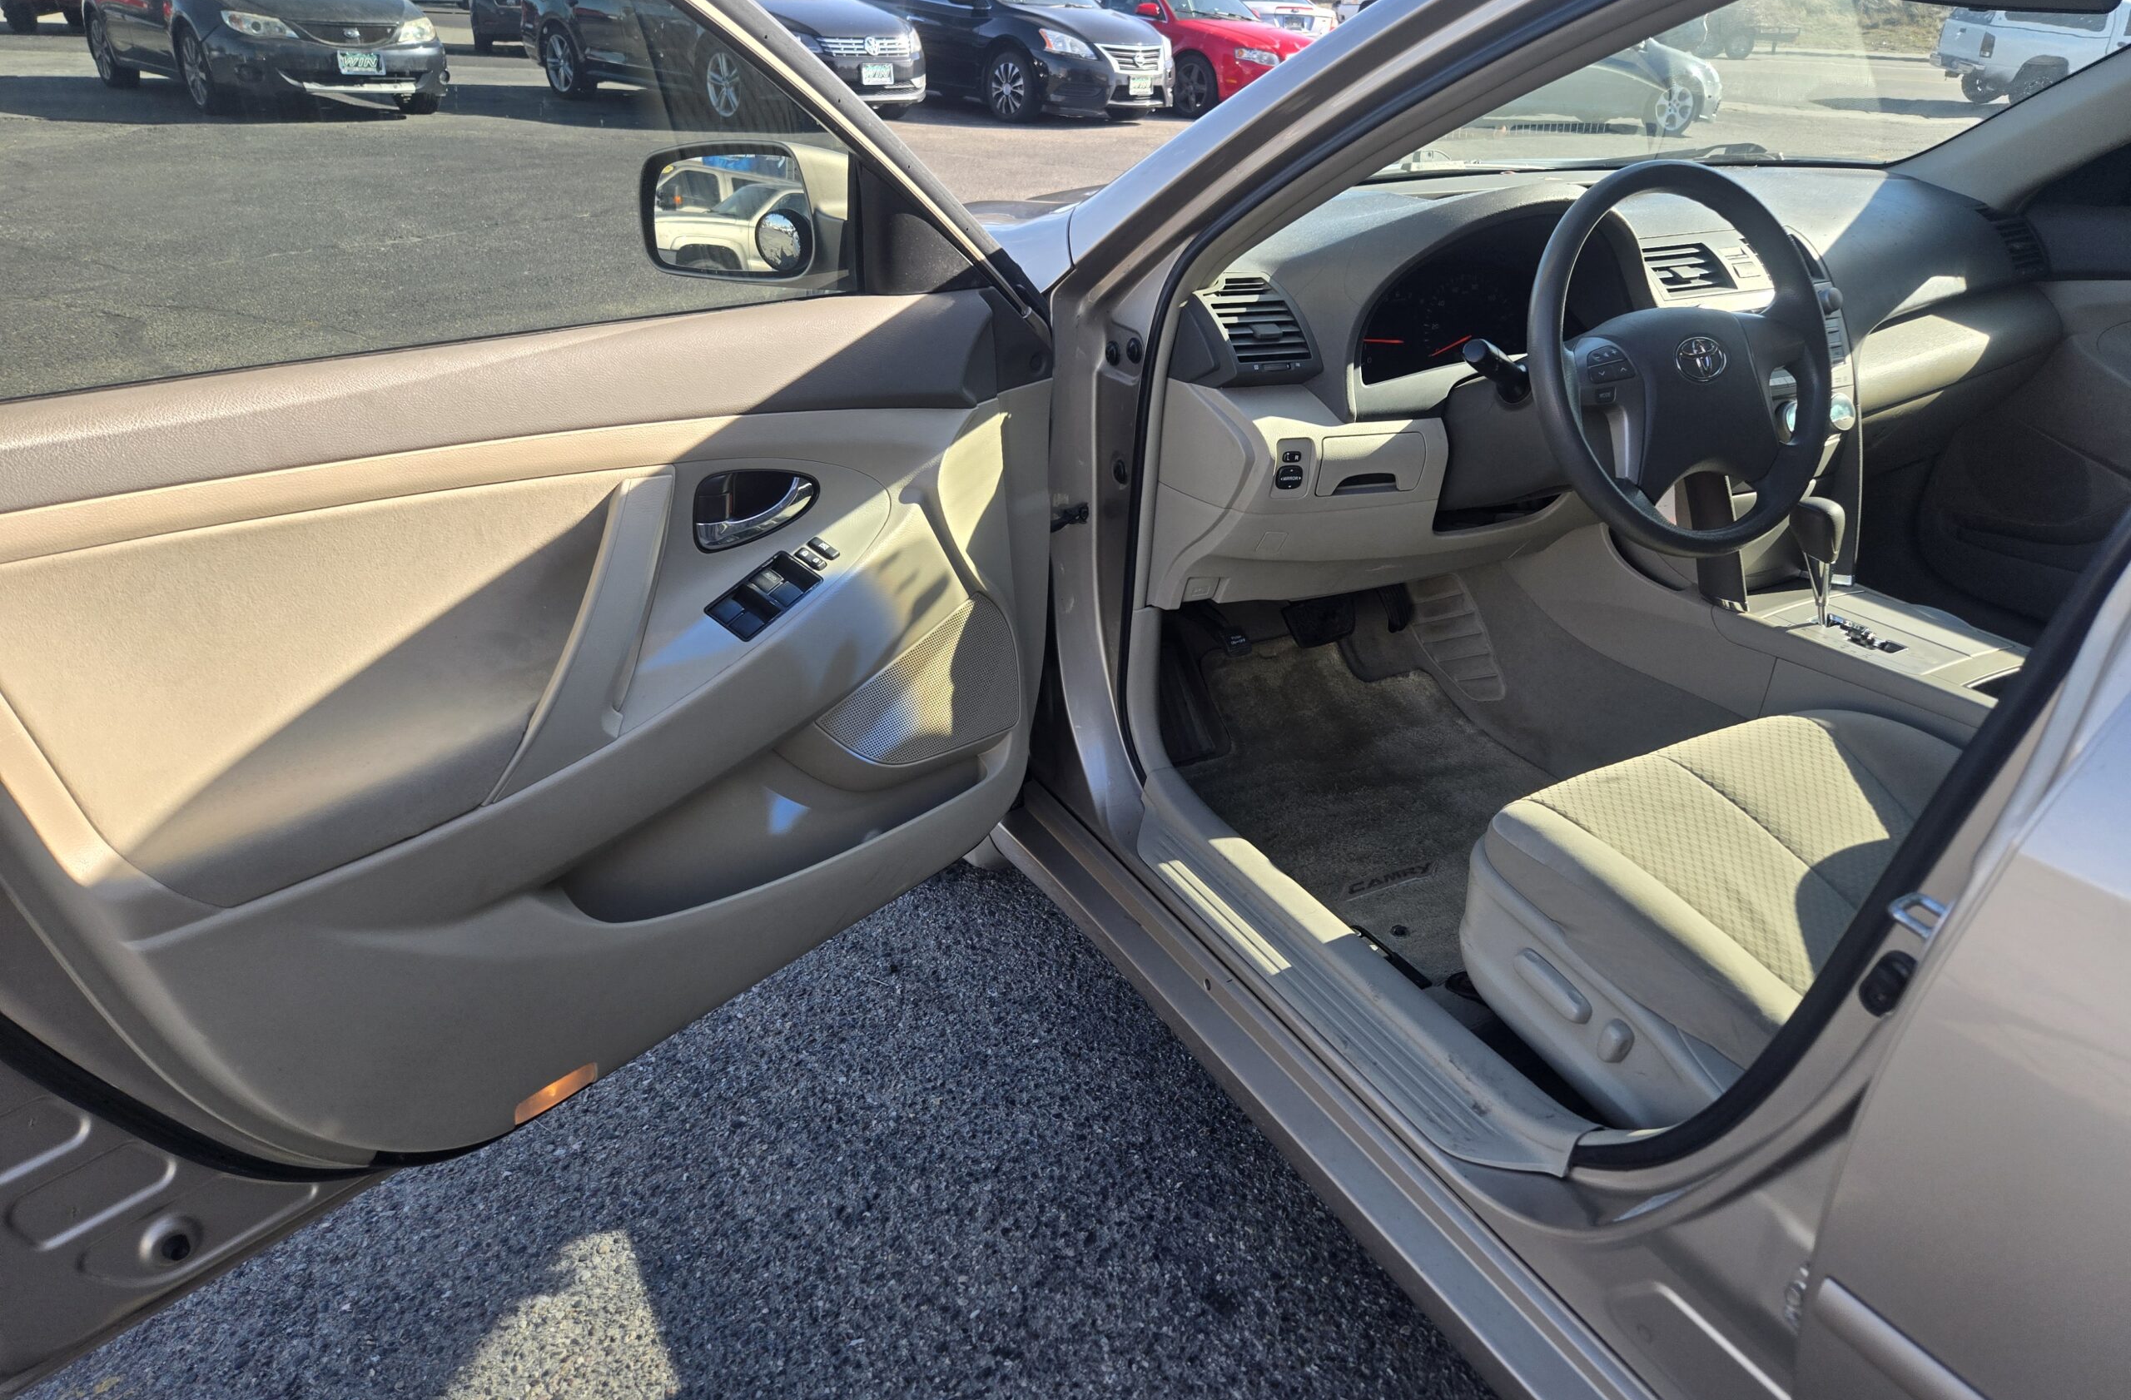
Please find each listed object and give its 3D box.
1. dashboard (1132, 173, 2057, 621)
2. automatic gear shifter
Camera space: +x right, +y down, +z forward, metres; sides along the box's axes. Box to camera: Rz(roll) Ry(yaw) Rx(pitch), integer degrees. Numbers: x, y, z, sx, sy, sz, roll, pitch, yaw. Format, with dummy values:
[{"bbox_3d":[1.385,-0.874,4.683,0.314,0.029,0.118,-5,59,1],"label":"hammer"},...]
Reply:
[{"bbox_3d":[0.751,-0.458,1.901,1.450,0.470,0.560,-11,30,-24],"label":"dashboard"},{"bbox_3d":[0.888,-0.164,1.658,0.050,0.147,0.080,-11,30,-24],"label":"automatic gear shifter"}]

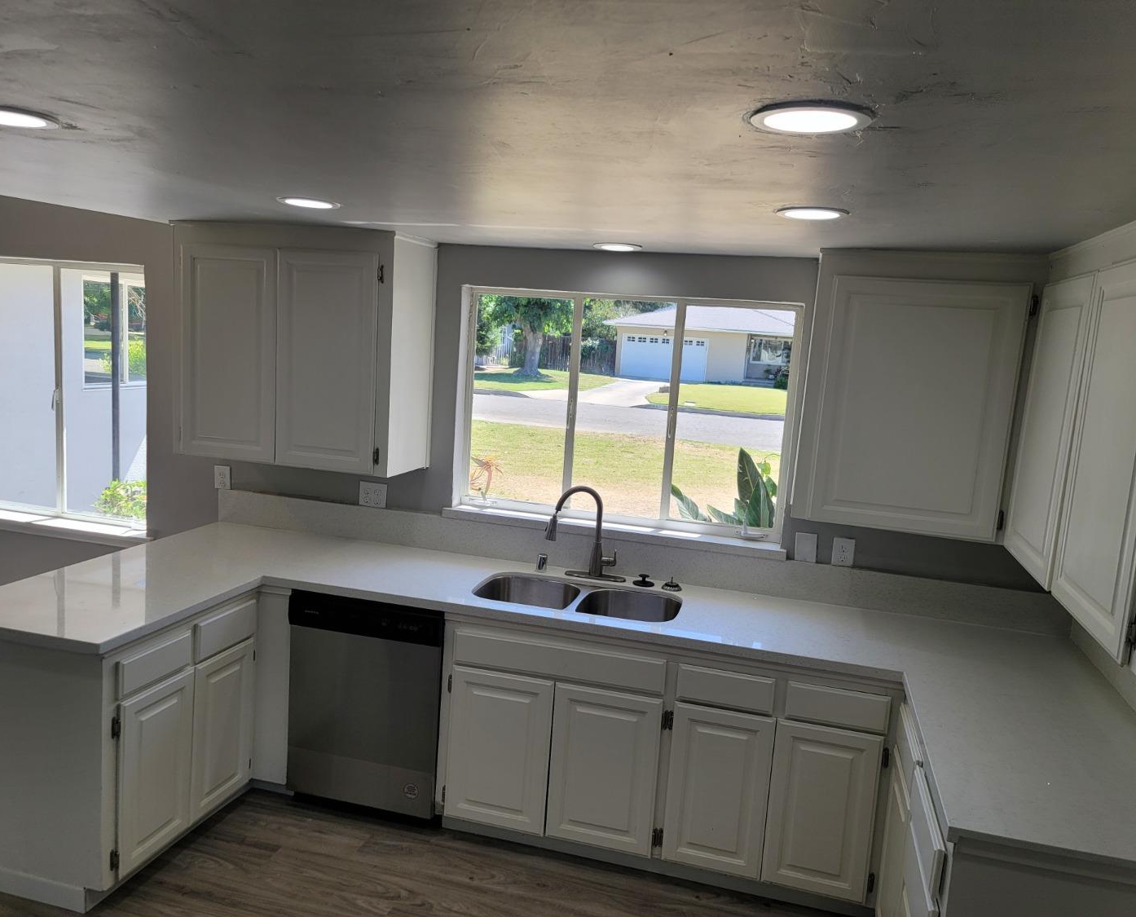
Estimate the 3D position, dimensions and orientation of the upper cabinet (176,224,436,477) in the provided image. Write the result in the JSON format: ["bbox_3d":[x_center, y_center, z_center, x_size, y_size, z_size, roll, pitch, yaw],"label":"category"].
[{"bbox_3d":[-1.129,-0.460,3.715,1.006,0.950,0.349,6,8,15],"label":"upper cabinet"}]

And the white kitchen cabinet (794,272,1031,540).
[{"bbox_3d":[1.190,-0.189,3.095,0.705,0.874,0.349,6,8,15],"label":"white kitchen cabinet"}]

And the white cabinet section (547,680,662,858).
[{"bbox_3d":[0.124,1.067,3.040,0.374,0.568,0.030,6,8,15],"label":"white cabinet section"}]

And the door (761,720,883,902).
[{"bbox_3d":[0.820,1.137,2.857,0.328,0.568,0.025,6,8,15],"label":"door"}]

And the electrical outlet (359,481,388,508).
[{"bbox_3d":[-0.862,0.163,3.892,0.129,0.111,0.010,6,8,15],"label":"electrical outlet"}]

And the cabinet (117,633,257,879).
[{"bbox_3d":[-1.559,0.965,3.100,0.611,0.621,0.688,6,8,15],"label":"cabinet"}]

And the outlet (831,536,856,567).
[{"bbox_3d":[1.056,0.360,3.376,0.077,0.111,0.010,6,8,15],"label":"outlet"}]

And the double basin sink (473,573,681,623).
[{"bbox_3d":[0.042,0.616,3.312,0.760,0.205,0.411,6,8,15],"label":"double basin sink"}]

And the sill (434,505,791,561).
[{"bbox_3d":[0.170,0.298,3.653,1.438,0.045,0.143,6,8,15],"label":"sill"}]

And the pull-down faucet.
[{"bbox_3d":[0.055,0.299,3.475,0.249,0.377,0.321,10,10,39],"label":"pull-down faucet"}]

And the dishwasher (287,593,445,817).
[{"bbox_3d":[-0.678,0.888,3.538,0.604,0.821,0.602,6,8,15],"label":"dishwasher"}]

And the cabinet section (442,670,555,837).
[{"bbox_3d":[-0.242,1.030,3.135,0.374,0.568,0.030,6,8,15],"label":"cabinet section"}]

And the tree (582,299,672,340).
[{"bbox_3d":[2.913,-8.072,51.287,6.500,5.500,5.500,6,8,15],"label":"tree"}]

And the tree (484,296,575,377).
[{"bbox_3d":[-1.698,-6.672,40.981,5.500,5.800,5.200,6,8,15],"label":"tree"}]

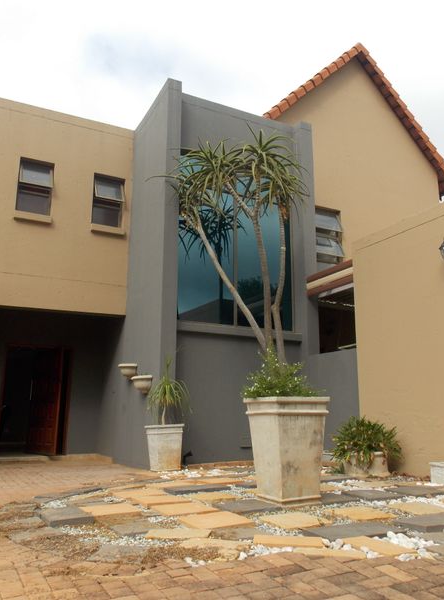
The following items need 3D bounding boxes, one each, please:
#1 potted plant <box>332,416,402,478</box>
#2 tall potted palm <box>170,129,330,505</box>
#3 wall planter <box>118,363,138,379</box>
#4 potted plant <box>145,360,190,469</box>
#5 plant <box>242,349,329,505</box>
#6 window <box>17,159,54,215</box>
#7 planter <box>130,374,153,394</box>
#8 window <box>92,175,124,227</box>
[{"bbox_3d":[2.029,2.048,7.536,0.880,0.800,0.880,0,-12,0],"label":"potted plant"},{"bbox_3d":[0.278,0.001,5.390,1.344,3.835,1.246,6,-14,-25],"label":"tall potted palm"},{"bbox_3d":[-1.700,1.278,9.362,0.250,0.270,0.480,6,-13,-26],"label":"wall planter"},{"bbox_3d":[-0.764,1.628,7.634,0.600,1.560,0.600,6,-14,-26],"label":"potted plant"},{"bbox_3d":[0.613,1.179,5.098,0.612,1.412,0.612,6,-14,-25],"label":"plant"},{"bbox_3d":[-3.399,-2.056,9.700,0.590,1.028,0.160,6,-14,-26],"label":"window"},{"bbox_3d":[-1.310,1.374,8.591,0.250,0.324,0.400,6,-14,-25],"label":"planter"},{"bbox_3d":[-2.195,-1.904,10.280,0.593,1.026,0.160,6,-14,-26],"label":"window"}]

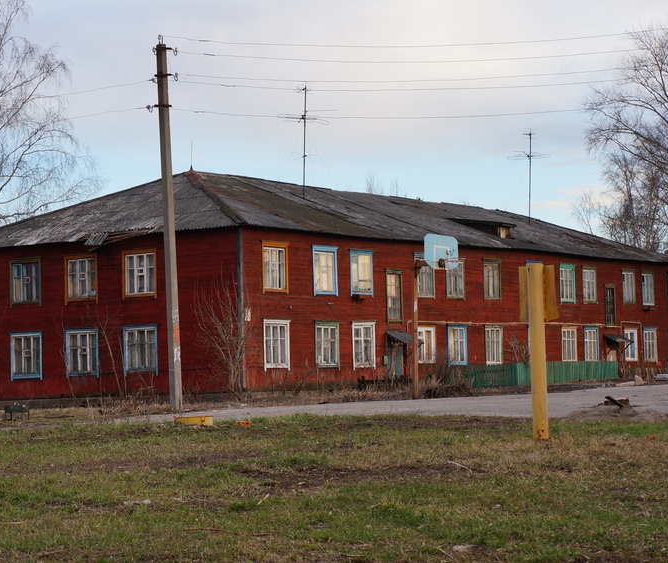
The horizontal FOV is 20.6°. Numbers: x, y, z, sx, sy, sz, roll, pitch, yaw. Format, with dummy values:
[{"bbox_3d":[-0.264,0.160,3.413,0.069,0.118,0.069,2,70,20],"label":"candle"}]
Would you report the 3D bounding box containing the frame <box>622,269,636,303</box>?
[{"bbox_3d":[14.399,0.293,89.859,0.150,1.680,1.420,-3,-3,33],"label":"frame"}]

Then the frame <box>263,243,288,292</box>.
[{"bbox_3d":[-2.024,-0.485,64.312,0.140,1.816,1.530,-4,-4,33],"label":"frame"}]

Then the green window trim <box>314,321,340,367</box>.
[{"bbox_3d":[-0.211,2.314,66.819,0.140,1.698,1.523,-4,-4,33],"label":"green window trim"}]

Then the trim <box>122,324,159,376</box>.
[{"bbox_3d":[-6.802,2.436,64.561,1.540,1.770,0.130,-4,-3,33],"label":"trim"}]

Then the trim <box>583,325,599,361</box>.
[{"bbox_3d":[12.010,2.914,85.554,0.140,1.620,1.548,-4,-4,33],"label":"trim"}]

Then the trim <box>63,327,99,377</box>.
[{"bbox_3d":[-9.043,2.587,65.992,1.550,1.740,0.130,-4,-3,33],"label":"trim"}]

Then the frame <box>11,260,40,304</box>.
[{"bbox_3d":[-11.379,0.041,67.901,1.533,1.766,0.140,-4,-4,33],"label":"frame"}]

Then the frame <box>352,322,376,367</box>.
[{"bbox_3d":[1.139,2.386,68.889,0.140,1.750,1.552,-4,-4,33],"label":"frame"}]

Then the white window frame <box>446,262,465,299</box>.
[{"bbox_3d":[4.929,-0.133,73.873,0.130,1.750,1.570,-4,-3,33],"label":"white window frame"}]

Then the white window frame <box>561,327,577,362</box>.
[{"bbox_3d":[10.626,2.817,82.503,0.130,1.530,1.580,-4,-3,33],"label":"white window frame"}]

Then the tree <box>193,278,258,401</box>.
[{"bbox_3d":[-3.533,1.871,59.300,2.100,3.940,2.000,-2,-3,0],"label":"tree"}]

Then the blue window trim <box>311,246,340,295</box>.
[{"bbox_3d":[-0.253,-0.373,65.784,0.130,1.760,1.680,-4,-3,33],"label":"blue window trim"}]

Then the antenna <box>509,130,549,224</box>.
[{"bbox_3d":[9.754,-5.217,91.694,1.850,4.710,1.100,-2,-3,16],"label":"antenna"}]

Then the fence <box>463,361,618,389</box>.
[{"bbox_3d":[9.250,3.981,79.316,2.054,0.920,9.894,-4,-4,33],"label":"fence"}]

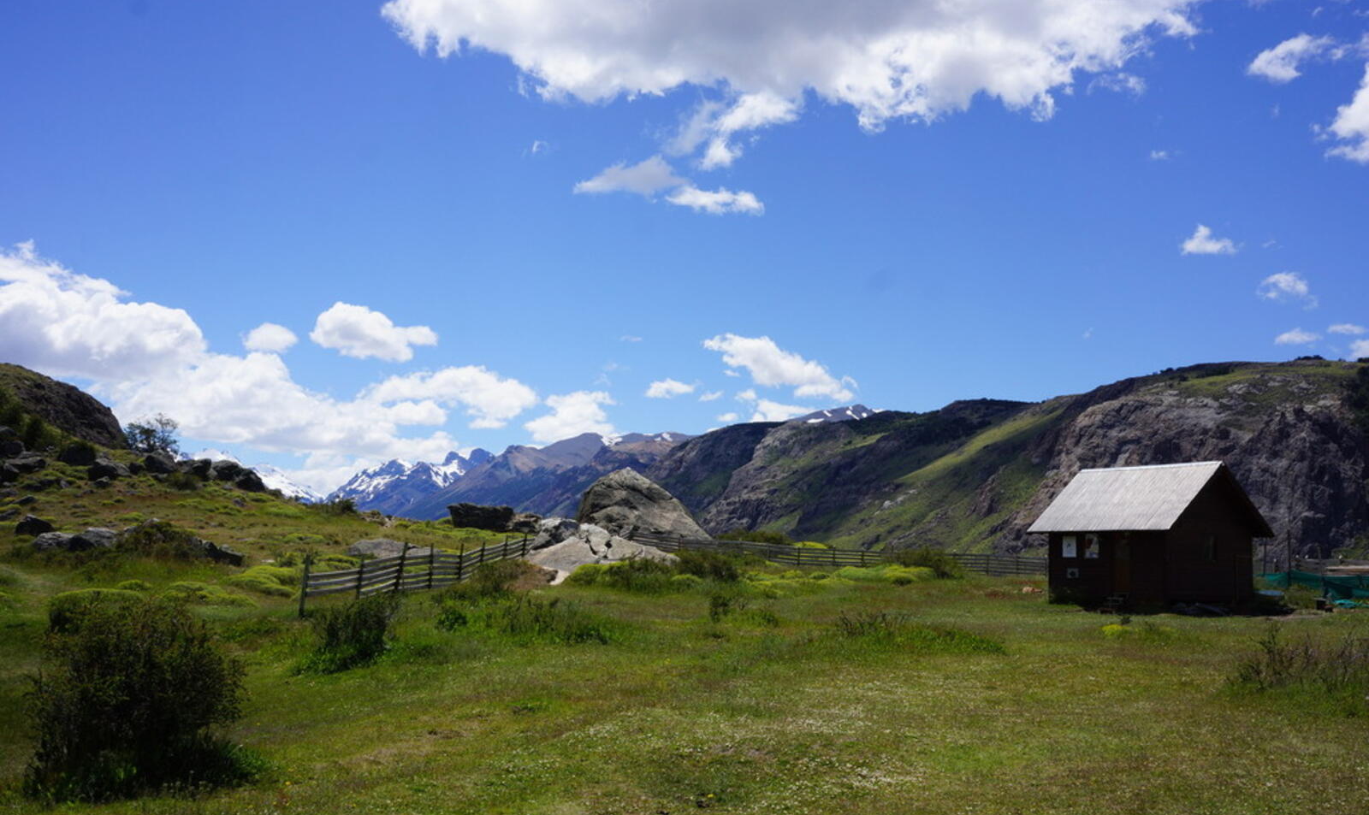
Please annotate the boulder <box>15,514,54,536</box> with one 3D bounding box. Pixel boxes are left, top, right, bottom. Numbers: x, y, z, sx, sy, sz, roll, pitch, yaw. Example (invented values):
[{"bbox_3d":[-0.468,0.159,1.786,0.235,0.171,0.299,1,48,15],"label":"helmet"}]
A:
[{"bbox_3d":[-25.631,4.638,51.000,1.473,0.859,1.179,4,-7,-26],"label":"boulder"}]

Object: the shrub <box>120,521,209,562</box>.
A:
[{"bbox_3d":[-18.293,4.702,45.500,3.000,1.350,2.200,3,-7,-22],"label":"shrub"}]

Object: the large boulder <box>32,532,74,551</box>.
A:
[{"bbox_3d":[-22.490,4.772,46.000,1.450,0.700,1.200,4,-7,-26],"label":"large boulder"}]

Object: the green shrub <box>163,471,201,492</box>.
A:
[{"bbox_3d":[-26.800,3.936,69.000,2.000,1.050,1.700,3,-7,-21],"label":"green shrub"}]

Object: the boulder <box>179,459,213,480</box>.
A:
[{"bbox_3d":[-27.161,3.422,72.000,1.850,1.200,1.600,3,-7,-21],"label":"boulder"}]

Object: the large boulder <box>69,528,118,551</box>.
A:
[{"bbox_3d":[-21.025,4.696,46.000,1.700,0.820,1.400,4,-7,-24],"label":"large boulder"}]

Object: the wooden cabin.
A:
[{"bbox_3d":[14.912,4.063,41.342,5.789,4.419,5.094,6,-8,-36],"label":"wooden cabin"}]

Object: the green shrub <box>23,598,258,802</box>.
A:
[{"bbox_3d":[-3.878,2.042,9.200,1.600,1.360,1.450,3,-7,-22],"label":"green shrub"}]

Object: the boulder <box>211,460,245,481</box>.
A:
[{"bbox_3d":[-26.171,3.640,74.000,1.900,1.187,1.615,3,-7,-19],"label":"boulder"}]

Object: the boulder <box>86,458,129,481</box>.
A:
[{"bbox_3d":[-31.213,3.356,70.000,2.200,1.200,1.800,4,-7,-24],"label":"boulder"}]

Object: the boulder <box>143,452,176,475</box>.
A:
[{"bbox_3d":[-30.870,3.267,76.000,2.013,1.280,1.711,3,-7,-22],"label":"boulder"}]

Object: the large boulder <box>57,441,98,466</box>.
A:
[{"bbox_3d":[-34.741,2.630,74.000,2.256,1.365,1.918,4,-7,-25],"label":"large boulder"}]

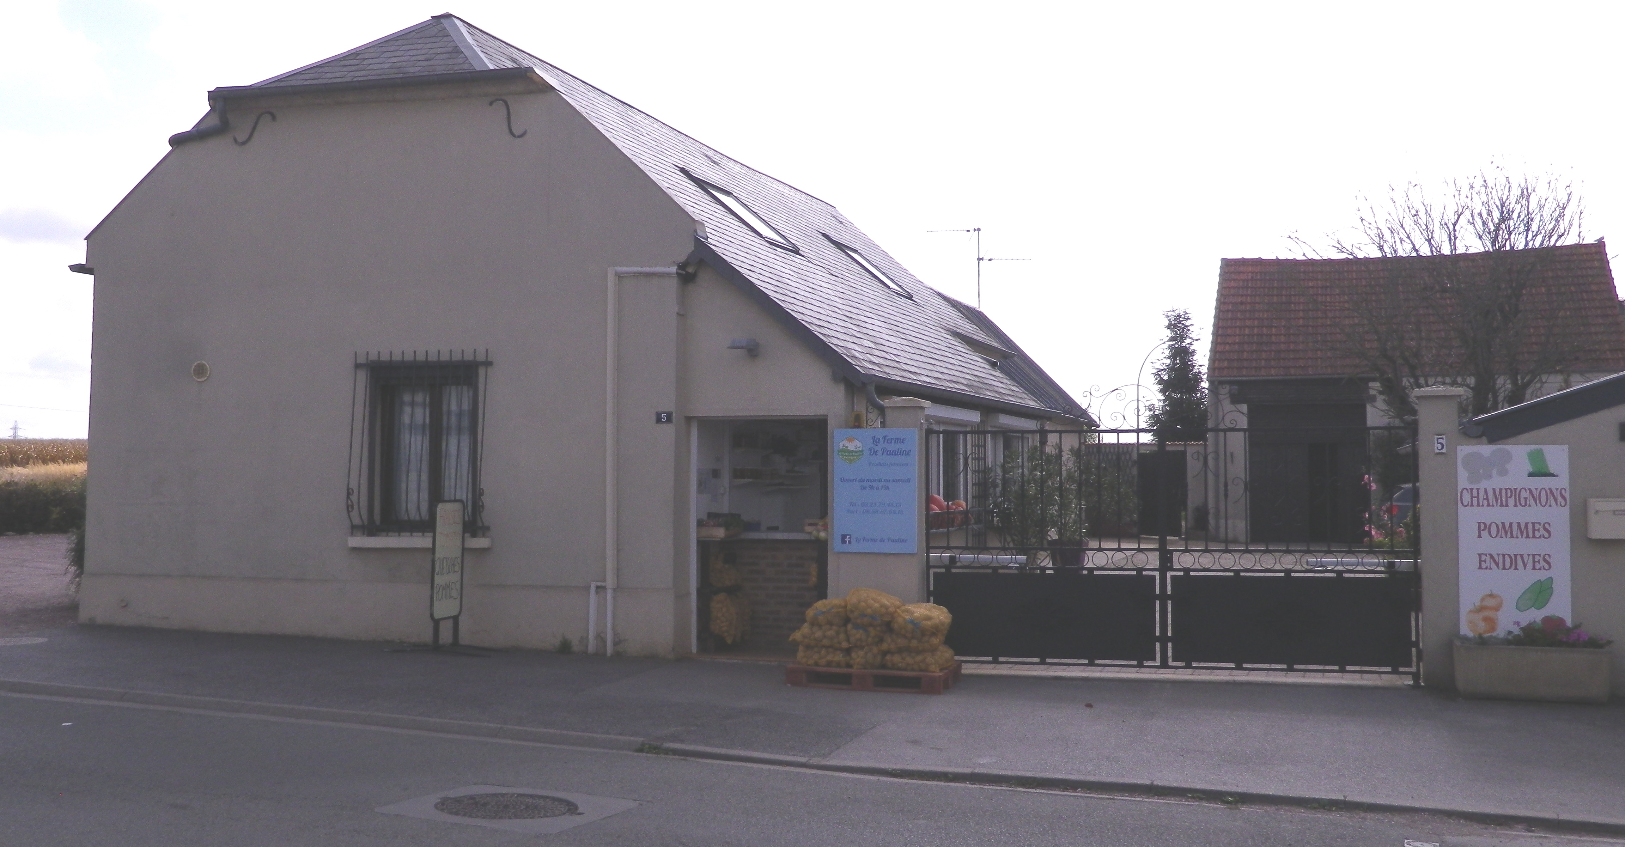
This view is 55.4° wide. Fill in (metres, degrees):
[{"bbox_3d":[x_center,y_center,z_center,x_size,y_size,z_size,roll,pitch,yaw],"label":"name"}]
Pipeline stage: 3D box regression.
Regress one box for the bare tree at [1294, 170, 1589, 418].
[{"bbox_3d":[9.949,-0.853,24.500,4.100,5.900,4.000,-1,-2,16],"label":"bare tree"}]

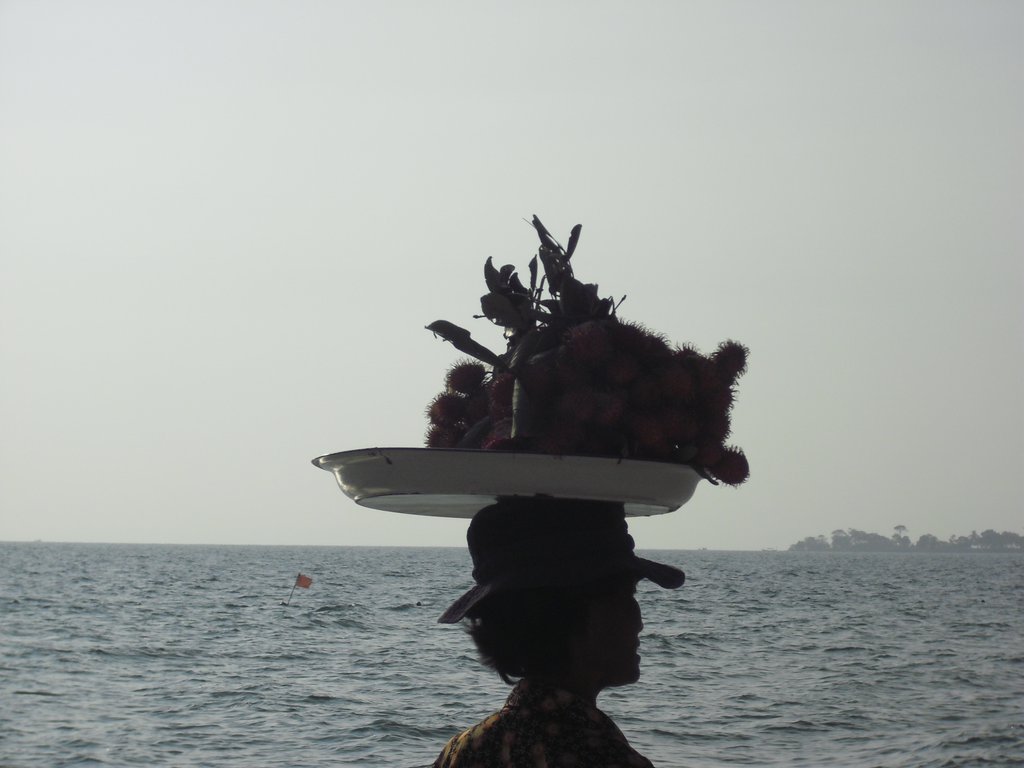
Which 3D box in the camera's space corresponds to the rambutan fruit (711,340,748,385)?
[{"bbox_3d":[0.268,-0.026,4.120,0.047,0.054,0.051,1,-3,0],"label":"rambutan fruit"}]

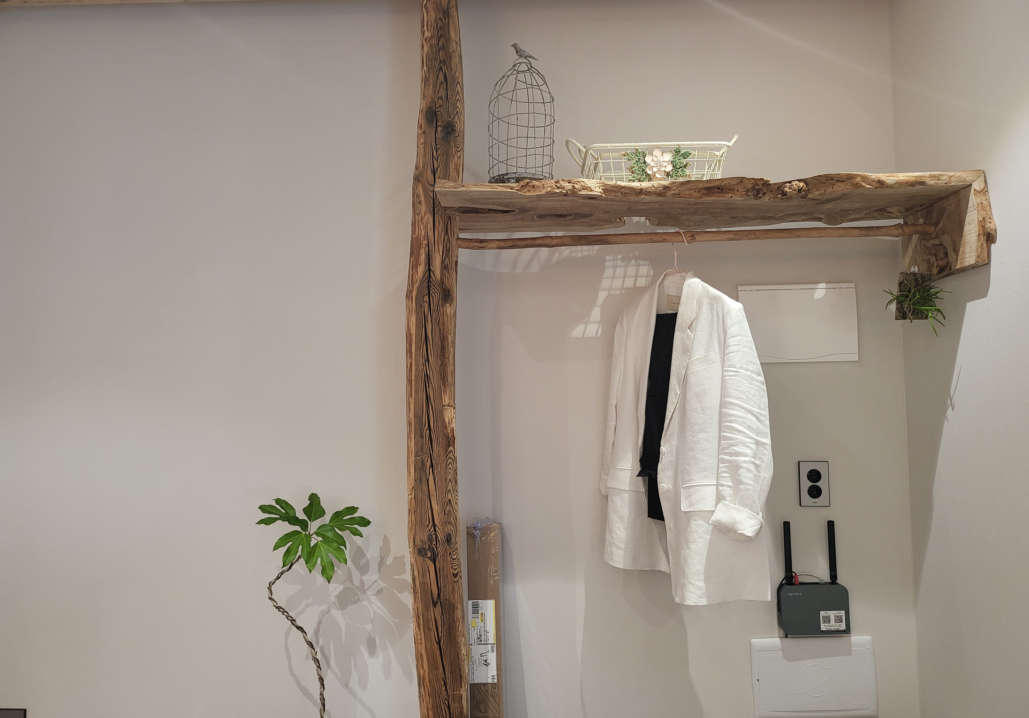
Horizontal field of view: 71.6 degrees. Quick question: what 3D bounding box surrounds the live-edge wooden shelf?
[{"bbox_3d":[0.440,-0.295,1.758,1.225,0.214,0.385,-1,-4,1],"label":"live-edge wooden shelf"}]

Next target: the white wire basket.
[{"bbox_3d":[0.341,-0.473,1.769,0.429,0.152,0.230,-1,-4,1],"label":"white wire basket"}]

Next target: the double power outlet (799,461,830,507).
[{"bbox_3d":[0.805,0.336,1.915,0.077,0.121,0.012,-1,-4,1],"label":"double power outlet"}]

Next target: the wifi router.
[{"bbox_3d":[0.782,0.573,1.878,0.176,0.290,0.043,-1,-4,1],"label":"wifi router"}]

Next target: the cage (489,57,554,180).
[{"bbox_3d":[0.017,-0.577,1.726,0.161,0.362,0.161,-1,-4,1],"label":"cage"}]

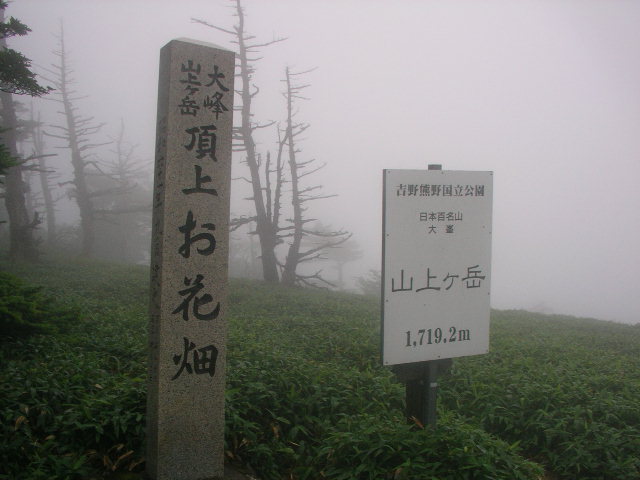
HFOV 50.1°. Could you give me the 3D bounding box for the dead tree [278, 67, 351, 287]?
[{"bbox_3d":[-0.121,-1.392,15.000,1.530,4.820,1.450,1,0,0],"label":"dead tree"}]

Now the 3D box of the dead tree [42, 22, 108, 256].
[{"bbox_3d":[-6.433,-2.644,18.000,1.680,6.160,1.700,1,0,0],"label":"dead tree"}]

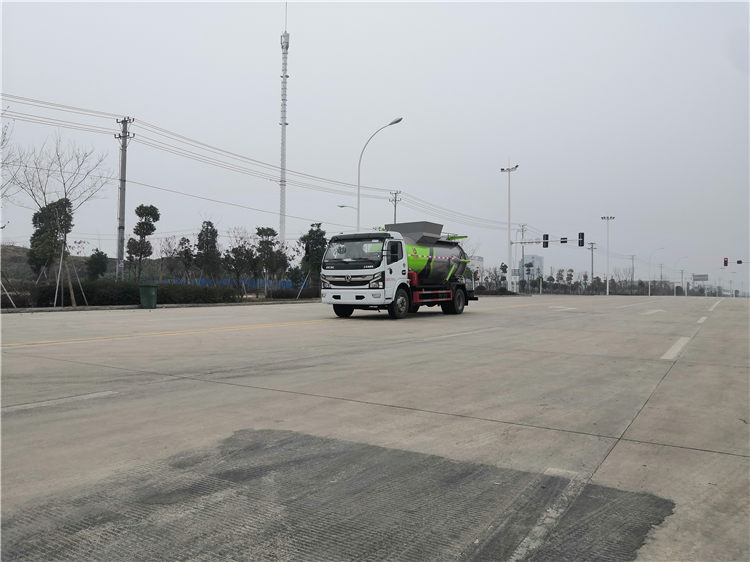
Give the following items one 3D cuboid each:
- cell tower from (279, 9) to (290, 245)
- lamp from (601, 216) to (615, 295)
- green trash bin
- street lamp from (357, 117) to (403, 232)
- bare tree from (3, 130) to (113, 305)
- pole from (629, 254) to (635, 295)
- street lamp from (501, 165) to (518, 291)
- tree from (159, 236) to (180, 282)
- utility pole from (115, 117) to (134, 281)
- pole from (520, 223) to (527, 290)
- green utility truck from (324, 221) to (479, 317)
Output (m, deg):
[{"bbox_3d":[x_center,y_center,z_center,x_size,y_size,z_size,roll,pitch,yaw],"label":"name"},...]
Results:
[{"bbox_3d":[-14.665,-21.052,95.280,1.700,46.650,1.700,0,-1,32],"label":"cell tower"},{"bbox_3d":[43.087,-4.592,108.080,2.200,14.490,2.200,0,-1,32],"label":"lamp"},{"bbox_3d":[-9.377,0.659,24.195,0.640,0.990,0.580,0,-1,32],"label":"green trash bin"},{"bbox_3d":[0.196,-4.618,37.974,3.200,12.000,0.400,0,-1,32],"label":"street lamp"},{"bbox_3d":[-12.139,-2.342,22.432,3.800,6.730,3.700,1,-1,-28],"label":"bare tree"},{"bbox_3d":[66.526,-1.605,151.052,1.500,10.230,0.400,0,-1,32],"label":"pole"},{"bbox_3d":[15.235,-5.563,65.583,2.000,14.820,1.600,0,-1,32],"label":"street lamp"},{"bbox_3d":[-10.912,-0.571,31.011,1.250,3.530,1.250,1,-1,-19],"label":"tree"},{"bbox_3d":[-13.160,-3.684,30.550,1.500,9.800,0.350,0,-1,32],"label":"utility pole"},{"bbox_3d":[21.044,-2.992,83.053,1.600,10.360,0.380,0,-1,32],"label":"pole"},{"bbox_3d":[1.106,-0.398,18.798,2.200,3.000,6.800,0,-1,31],"label":"green utility truck"}]

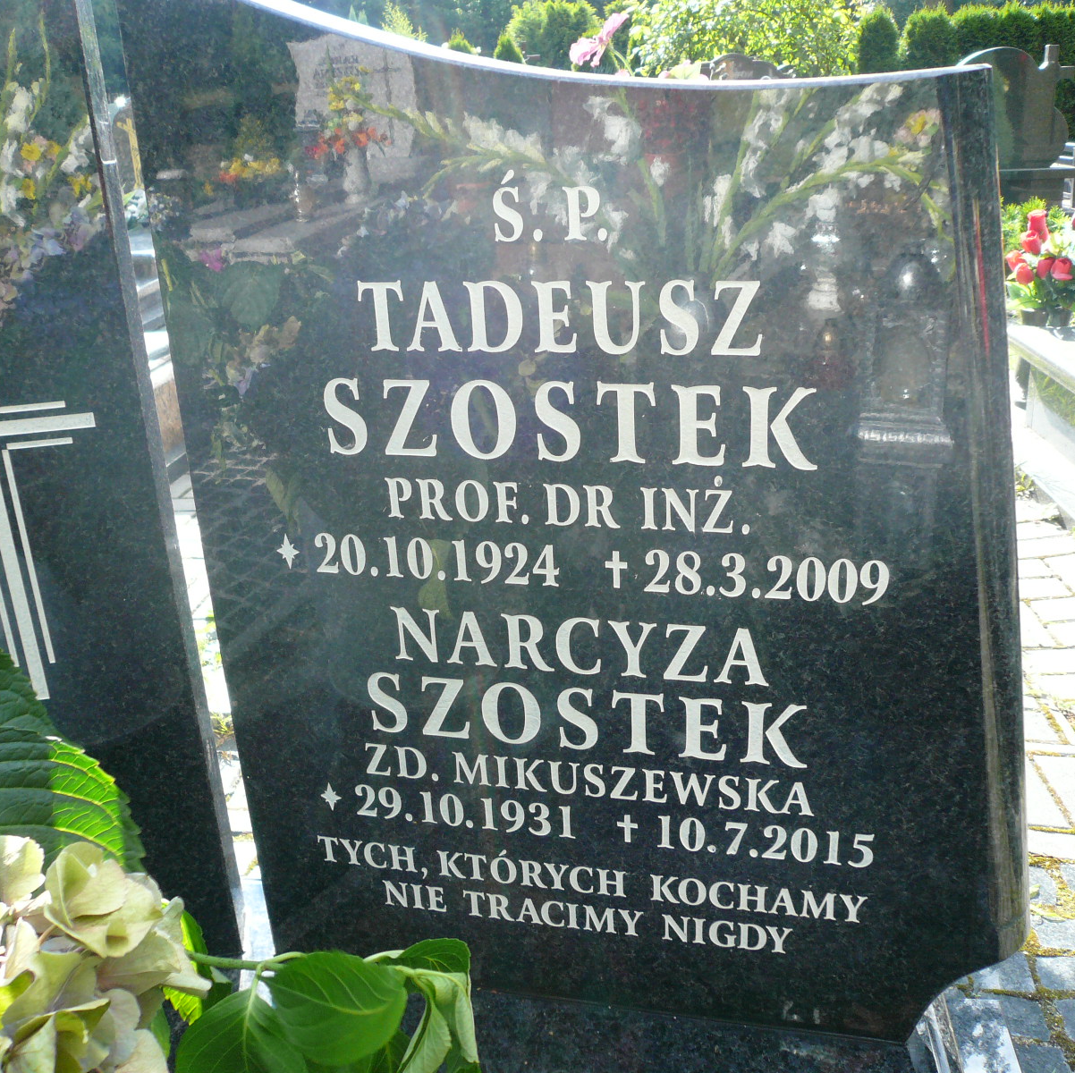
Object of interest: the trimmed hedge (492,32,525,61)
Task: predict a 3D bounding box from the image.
[{"bbox_3d":[-0.194,-3.433,9.223,0.500,1.100,0.500,-5,24,3],"label":"trimmed hedge"}]

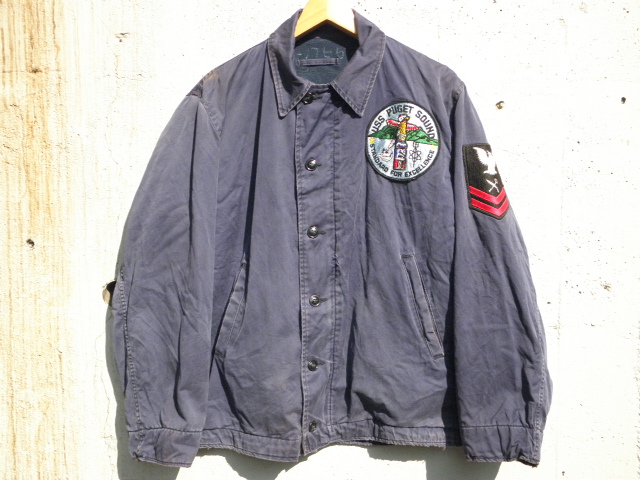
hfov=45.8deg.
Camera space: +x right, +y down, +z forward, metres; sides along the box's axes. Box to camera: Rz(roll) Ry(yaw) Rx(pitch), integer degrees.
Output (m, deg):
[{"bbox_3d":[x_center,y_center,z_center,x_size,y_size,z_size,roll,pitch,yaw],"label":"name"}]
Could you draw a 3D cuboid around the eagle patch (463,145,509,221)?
[{"bbox_3d":[0.268,-0.094,1.215,0.075,0.116,0.018,10,0,-36],"label":"eagle patch"}]

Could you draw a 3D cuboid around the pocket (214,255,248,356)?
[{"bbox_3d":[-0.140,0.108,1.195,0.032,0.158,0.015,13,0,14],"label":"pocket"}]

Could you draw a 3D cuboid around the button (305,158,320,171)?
[{"bbox_3d":[-0.012,-0.117,1.175,0.018,0.018,0.007,0,0,0],"label":"button"}]

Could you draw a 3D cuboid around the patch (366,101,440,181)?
[{"bbox_3d":[0.130,-0.155,1.185,0.123,0.125,0.008,5,0,-15],"label":"patch"}]

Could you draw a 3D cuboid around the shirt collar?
[{"bbox_3d":[0.010,-0.283,1.215,0.188,0.168,0.100,0,0,0],"label":"shirt collar"}]

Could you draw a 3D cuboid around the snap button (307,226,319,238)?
[{"bbox_3d":[-0.011,-0.012,1.175,0.018,0.018,0.007,0,0,0],"label":"snap button"}]

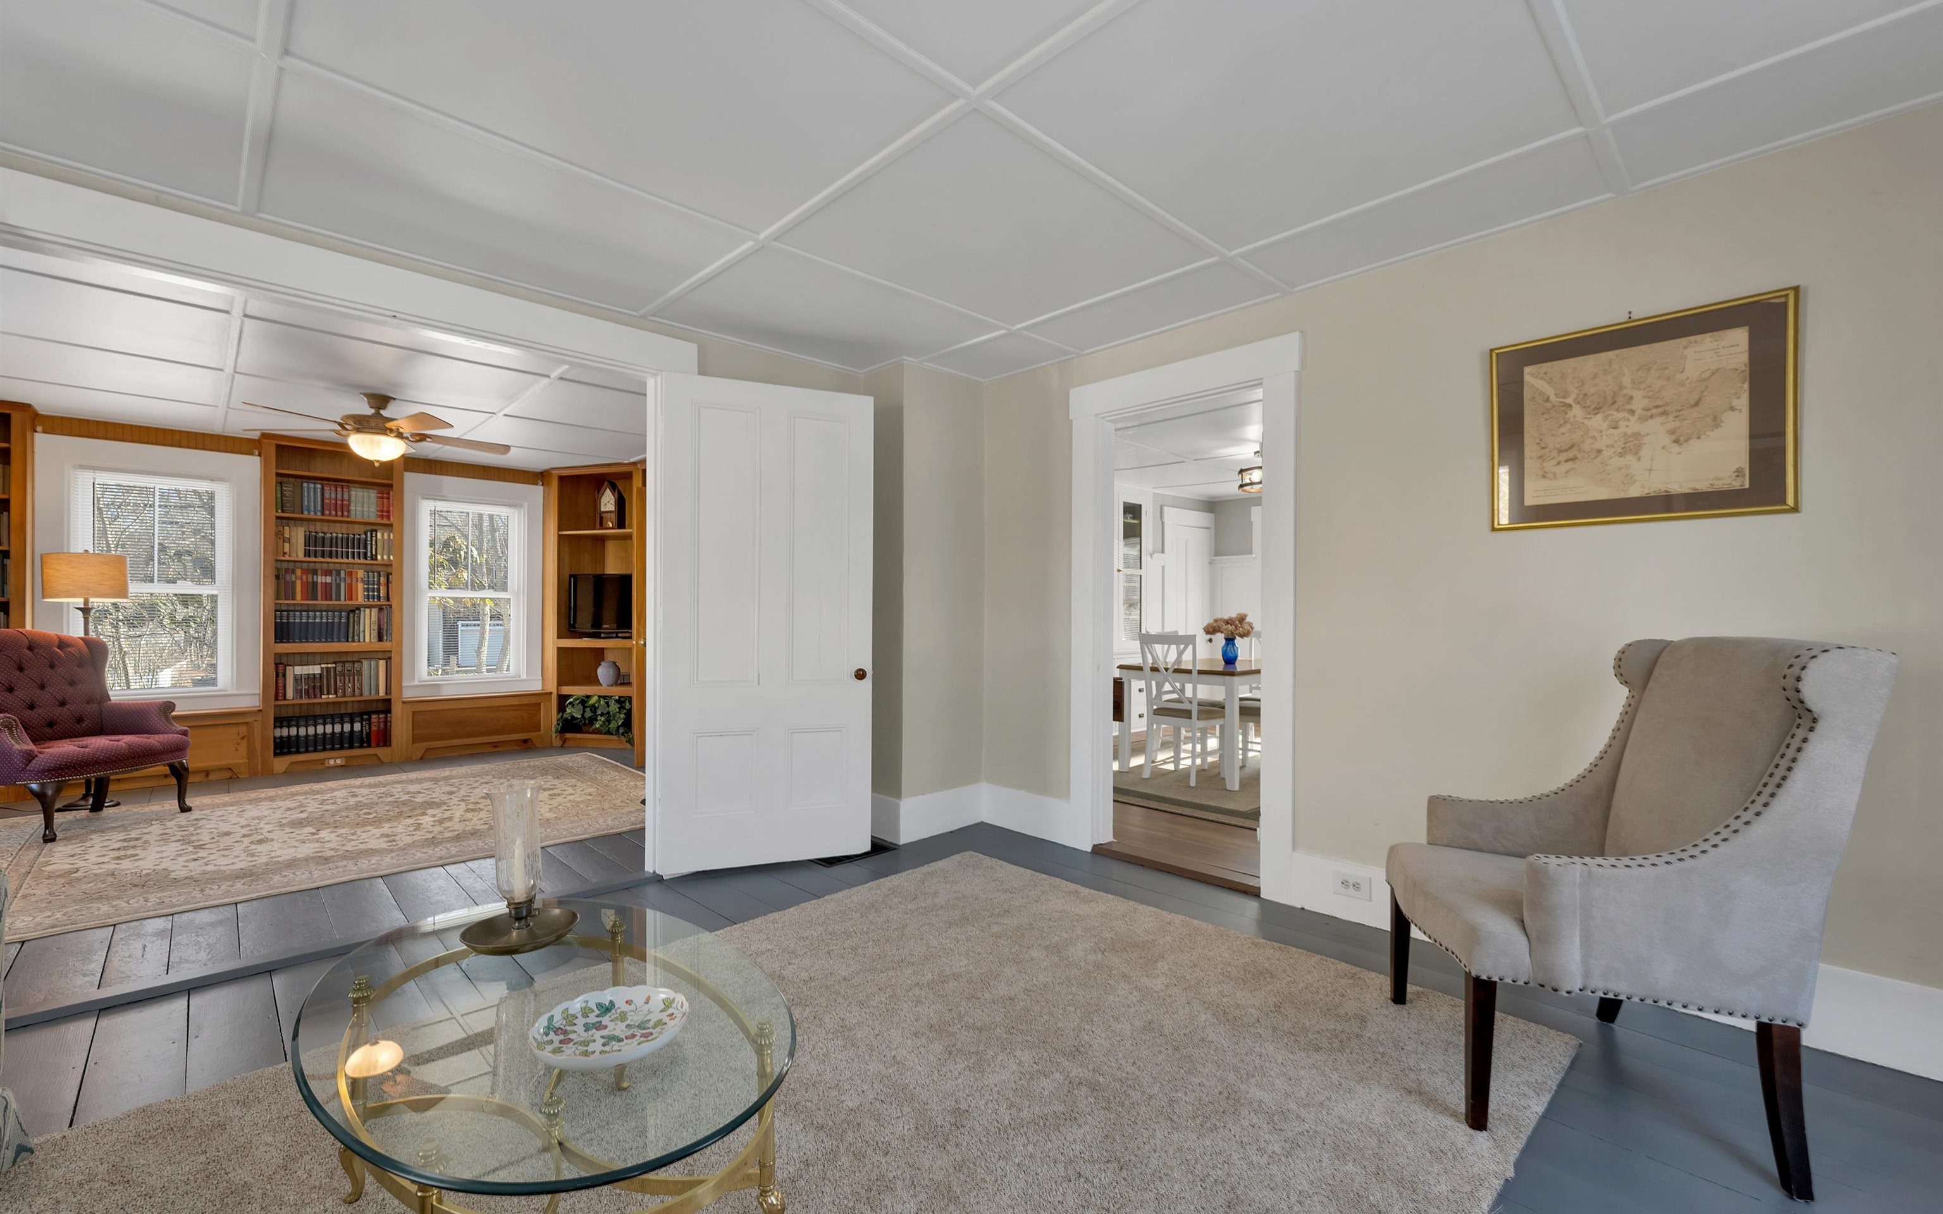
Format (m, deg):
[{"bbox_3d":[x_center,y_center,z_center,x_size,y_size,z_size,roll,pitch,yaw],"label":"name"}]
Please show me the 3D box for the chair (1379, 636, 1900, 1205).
[{"bbox_3d":[1.509,0.615,1.853,0.735,1.080,0.690,0,0,14],"label":"chair"}]

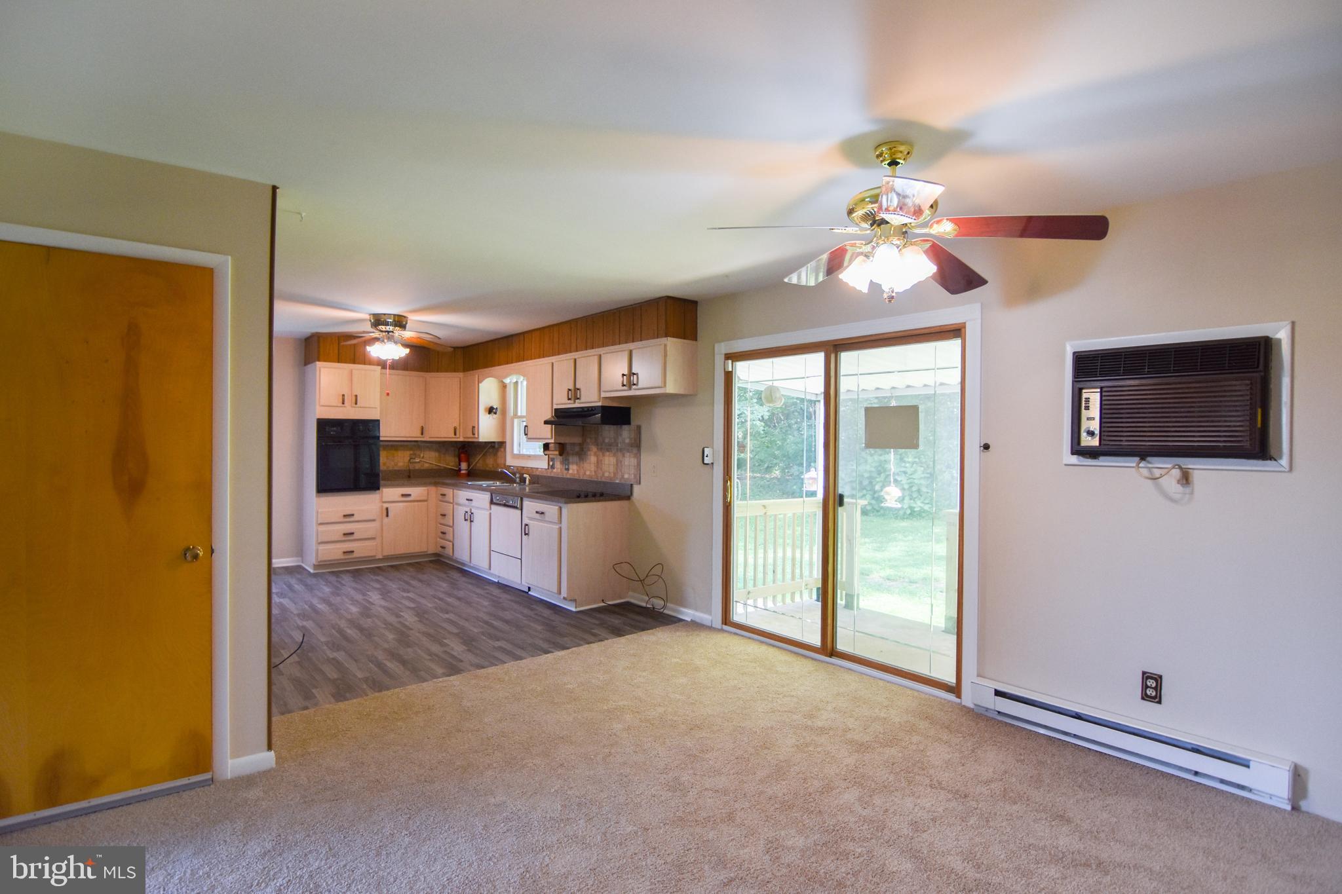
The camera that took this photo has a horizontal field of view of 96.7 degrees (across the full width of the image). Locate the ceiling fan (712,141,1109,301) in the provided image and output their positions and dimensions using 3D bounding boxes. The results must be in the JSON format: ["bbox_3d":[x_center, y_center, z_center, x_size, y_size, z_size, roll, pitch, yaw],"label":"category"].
[{"bbox_3d":[0.790,-0.796,2.124,1.300,0.530,1.300,1,1,20],"label":"ceiling fan"}]

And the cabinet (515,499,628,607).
[{"bbox_3d":[-0.830,0.890,5.228,0.610,0.870,0.690,0,1,-41],"label":"cabinet"}]

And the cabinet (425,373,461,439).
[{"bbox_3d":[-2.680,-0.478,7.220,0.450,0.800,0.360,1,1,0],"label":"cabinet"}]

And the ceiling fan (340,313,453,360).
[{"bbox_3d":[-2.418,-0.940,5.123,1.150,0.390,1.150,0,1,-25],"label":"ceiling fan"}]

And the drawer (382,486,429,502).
[{"bbox_3d":[-3.030,0.522,6.662,0.475,0.152,0.440,1,0,-42],"label":"drawer"}]

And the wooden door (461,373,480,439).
[{"bbox_3d":[-2.292,-0.462,6.850,0.022,0.707,0.384,0,1,-44],"label":"wooden door"}]

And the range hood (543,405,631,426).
[{"bbox_3d":[-0.762,-0.265,5.279,0.439,0.160,0.750,1,0,-42],"label":"range hood"}]

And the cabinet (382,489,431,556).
[{"bbox_3d":[-3.140,0.824,6.887,0.523,0.760,0.590,0,1,-41],"label":"cabinet"}]

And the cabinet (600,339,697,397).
[{"bbox_3d":[-0.193,-0.603,4.734,0.322,0.409,0.822,1,0,-42],"label":"cabinet"}]

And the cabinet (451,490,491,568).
[{"bbox_3d":[-1.859,0.837,6.366,0.590,0.765,0.832,0,1,-44],"label":"cabinet"}]

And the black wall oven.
[{"bbox_3d":[-3.498,0.086,6.398,0.580,0.745,0.550,0,1,-38],"label":"black wall oven"}]

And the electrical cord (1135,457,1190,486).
[{"bbox_3d":[2.172,0.111,2.631,0.085,0.115,0.177,0,1,-44],"label":"electrical cord"}]

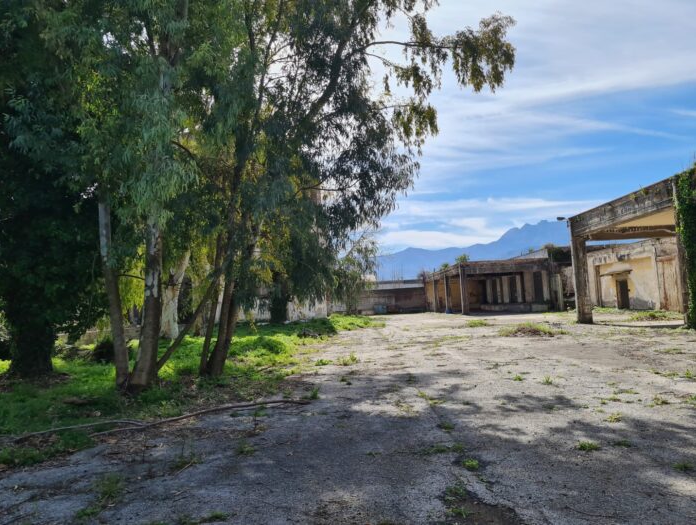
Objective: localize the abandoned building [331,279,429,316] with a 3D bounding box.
[{"bbox_3d":[3.663,3.982,61.555,11.200,4.000,7.000,-3,-4,1],"label":"abandoned building"}]

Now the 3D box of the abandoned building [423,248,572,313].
[{"bbox_3d":[13.804,2.330,50.834,8.800,4.700,15.500,-3,-4,1],"label":"abandoned building"}]

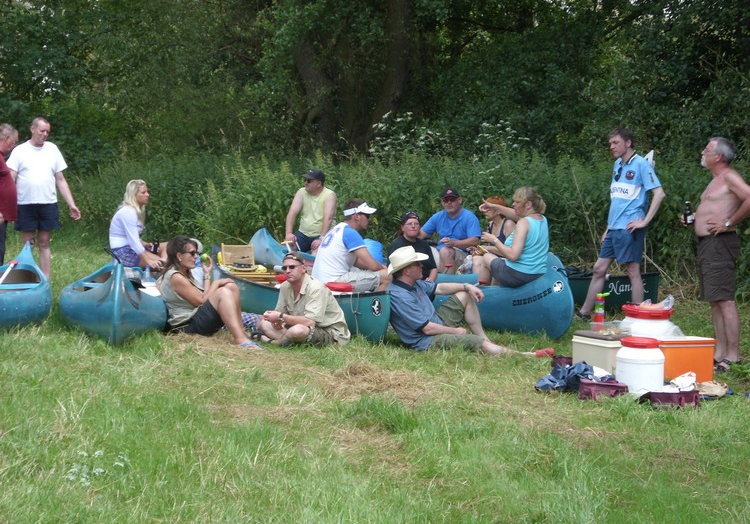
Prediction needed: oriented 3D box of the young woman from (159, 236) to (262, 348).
[{"bbox_3d":[-1.356,0.245,17.600,0.880,0.870,0.460,3,7,31],"label":"young woman"}]

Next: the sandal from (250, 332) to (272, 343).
[{"bbox_3d":[-0.937,0.626,17.600,0.260,0.095,0.100,3,7,30],"label":"sandal"}]

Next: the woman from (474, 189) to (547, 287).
[{"bbox_3d":[1.185,-0.021,18.300,0.740,1.220,0.520,2,5,19],"label":"woman"}]

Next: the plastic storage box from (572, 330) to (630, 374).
[{"bbox_3d":[1.661,0.697,15.400,0.260,0.340,0.430,-4,7,-36],"label":"plastic storage box"}]

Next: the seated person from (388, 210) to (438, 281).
[{"bbox_3d":[0.335,0.031,18.700,0.530,0.960,0.750,-2,6,-23],"label":"seated person"}]

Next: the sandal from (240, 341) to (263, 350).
[{"bbox_3d":[-1.008,0.681,17.250,0.250,0.075,0.095,4,7,33],"label":"sandal"}]

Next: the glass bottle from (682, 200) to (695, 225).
[{"bbox_3d":[2.402,-0.371,16.200,0.067,0.205,0.067,-6,16,1],"label":"glass bottle"}]

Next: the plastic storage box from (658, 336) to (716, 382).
[{"bbox_3d":[2.220,0.715,15.400,0.450,0.330,0.290,-2,6,-17],"label":"plastic storage box"}]

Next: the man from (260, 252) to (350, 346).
[{"bbox_3d":[-0.573,0.298,17.500,0.640,0.790,0.700,4,6,38],"label":"man"}]

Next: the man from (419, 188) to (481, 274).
[{"bbox_3d":[0.682,-0.123,19.300,0.620,1.150,0.800,1,6,7],"label":"man"}]

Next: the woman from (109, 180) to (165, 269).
[{"bbox_3d":[-2.263,-0.159,20.400,0.680,1.180,0.500,1,5,6],"label":"woman"}]

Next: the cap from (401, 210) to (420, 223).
[{"bbox_3d":[0.321,-0.412,19.200,0.180,0.140,0.250,-1,5,-14],"label":"cap"}]

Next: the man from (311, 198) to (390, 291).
[{"bbox_3d":[-0.204,0.021,18.400,0.750,1.120,0.520,-4,6,-37],"label":"man"}]

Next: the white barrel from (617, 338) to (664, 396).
[{"bbox_3d":[1.851,0.731,14.800,0.340,0.375,0.340,1,6,7],"label":"white barrel"}]

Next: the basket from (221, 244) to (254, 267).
[{"bbox_3d":[-1.328,-0.053,20.500,0.340,0.260,0.280,0,5,-6],"label":"basket"}]

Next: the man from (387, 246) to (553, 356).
[{"bbox_3d":[0.759,0.306,17.050,1.300,0.860,0.620,1,5,12],"label":"man"}]

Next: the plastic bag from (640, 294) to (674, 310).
[{"bbox_3d":[2.076,0.294,15.600,0.250,0.120,0.170,-1,6,-11],"label":"plastic bag"}]

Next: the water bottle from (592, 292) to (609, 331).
[{"bbox_3d":[1.632,0.363,15.400,0.100,0.275,0.080,0,5,0],"label":"water bottle"}]

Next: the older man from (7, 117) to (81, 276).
[{"bbox_3d":[-3.311,-0.574,21.200,0.740,1.770,0.400,-1,6,-9],"label":"older man"}]

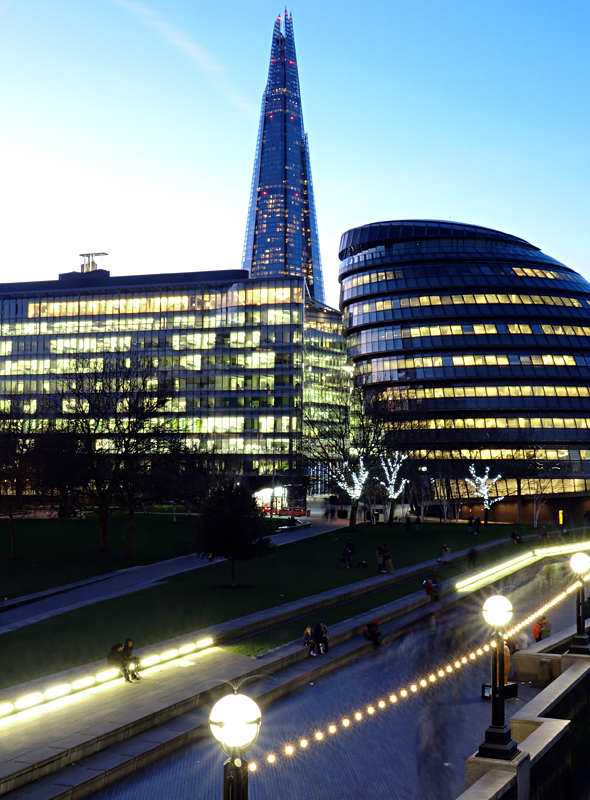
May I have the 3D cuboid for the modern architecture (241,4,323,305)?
[{"bbox_3d":[-8.710,-109.042,635.033,68.000,306.000,66.000,1,-4,-2],"label":"modern architecture"}]

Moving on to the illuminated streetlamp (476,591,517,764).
[{"bbox_3d":[5.023,6.773,23.927,0.950,3.880,0.950,-2,-4,30],"label":"illuminated streetlamp"}]

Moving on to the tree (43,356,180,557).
[{"bbox_3d":[-13.963,4.222,74.374,10.500,15.210,9.500,1,-4,0],"label":"tree"}]

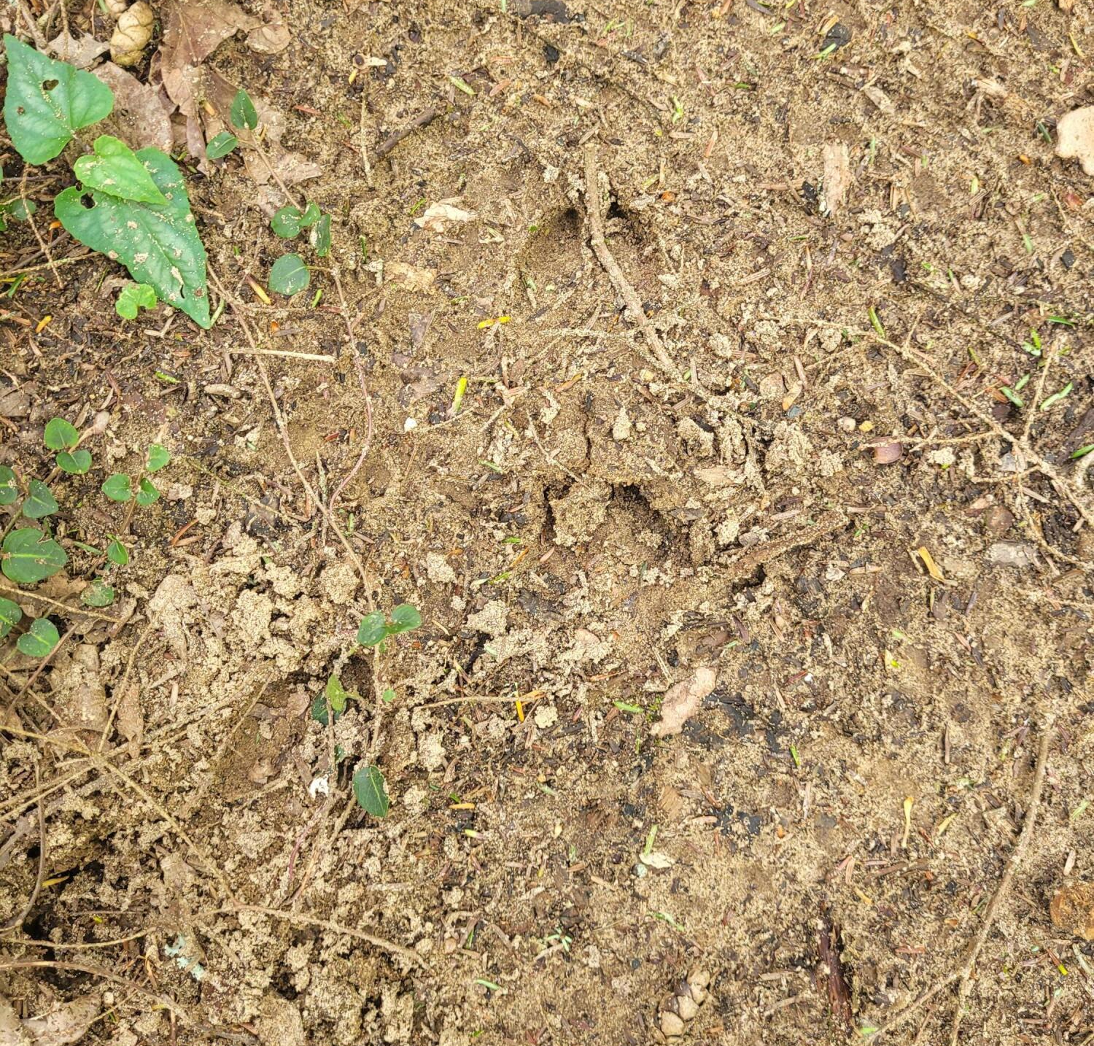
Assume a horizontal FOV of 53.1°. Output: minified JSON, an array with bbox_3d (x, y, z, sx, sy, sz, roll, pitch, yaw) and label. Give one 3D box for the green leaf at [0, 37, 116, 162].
[{"bbox_3d":[-0.267,-0.228,0.576,0.060,0.015,0.076,-35,81,-7],"label":"green leaf"}]

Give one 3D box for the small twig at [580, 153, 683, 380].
[{"bbox_3d":[0.038,-0.118,0.499,0.014,0.008,0.120,-18,79,-4],"label":"small twig"}]

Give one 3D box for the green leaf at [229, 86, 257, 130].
[{"bbox_3d":[-0.142,-0.193,0.511,0.012,0.005,0.023,-12,78,-2],"label":"green leaf"}]

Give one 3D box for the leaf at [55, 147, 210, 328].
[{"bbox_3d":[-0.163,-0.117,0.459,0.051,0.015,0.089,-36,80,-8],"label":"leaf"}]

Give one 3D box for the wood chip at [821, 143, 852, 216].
[{"bbox_3d":[0.158,-0.188,0.596,0.016,0.004,0.044,4,78,1],"label":"wood chip"}]

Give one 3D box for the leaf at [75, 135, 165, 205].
[{"bbox_3d":[-0.188,-0.155,0.482,0.047,0.010,0.024,34,80,7],"label":"leaf"}]

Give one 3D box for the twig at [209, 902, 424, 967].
[{"bbox_3d":[-0.107,0.191,0.513,0.103,0.008,0.011,12,79,2],"label":"twig"}]

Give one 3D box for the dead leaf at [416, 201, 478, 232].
[{"bbox_3d":[-0.054,-0.165,0.591,0.031,0.006,0.017,14,79,3],"label":"dead leaf"}]

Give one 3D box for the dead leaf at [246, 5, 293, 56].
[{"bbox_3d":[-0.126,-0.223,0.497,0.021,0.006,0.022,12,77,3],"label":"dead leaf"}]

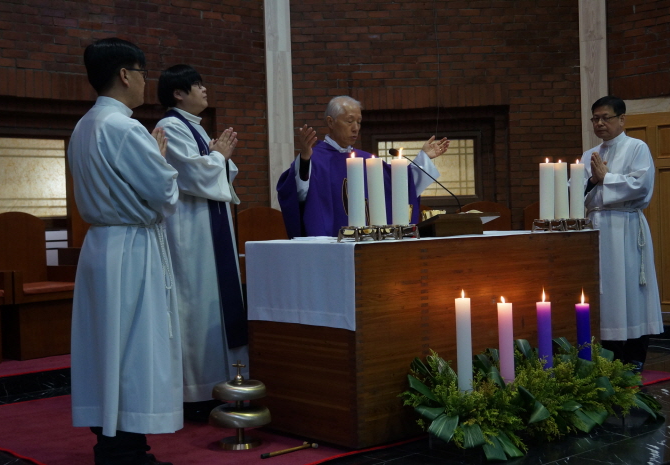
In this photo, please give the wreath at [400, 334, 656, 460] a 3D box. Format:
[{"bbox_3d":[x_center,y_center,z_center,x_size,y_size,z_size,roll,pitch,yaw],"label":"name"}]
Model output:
[{"bbox_3d":[0.922,0.720,4.348,1.400,0.380,0.480,-2,1,-41],"label":"wreath"}]

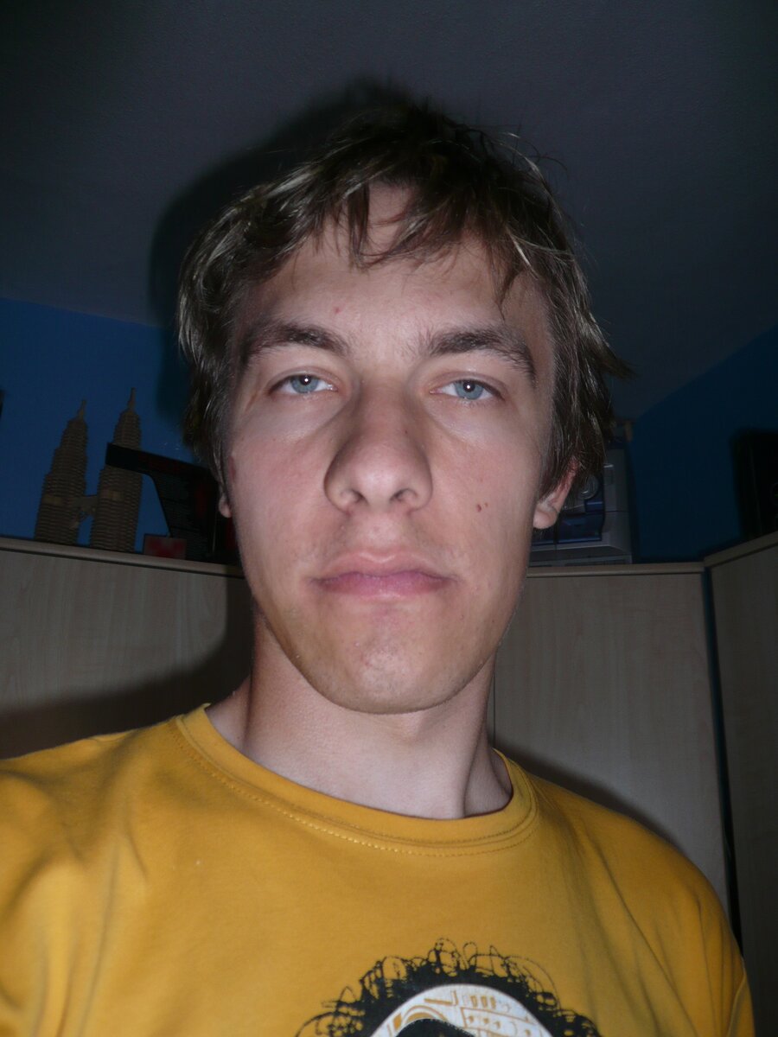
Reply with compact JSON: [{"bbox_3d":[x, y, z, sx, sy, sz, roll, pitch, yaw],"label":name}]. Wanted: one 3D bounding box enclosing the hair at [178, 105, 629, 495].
[{"bbox_3d":[0.008,-0.092,0.422,0.212,0.200,0.210,2,-8,5],"label":"hair"}]

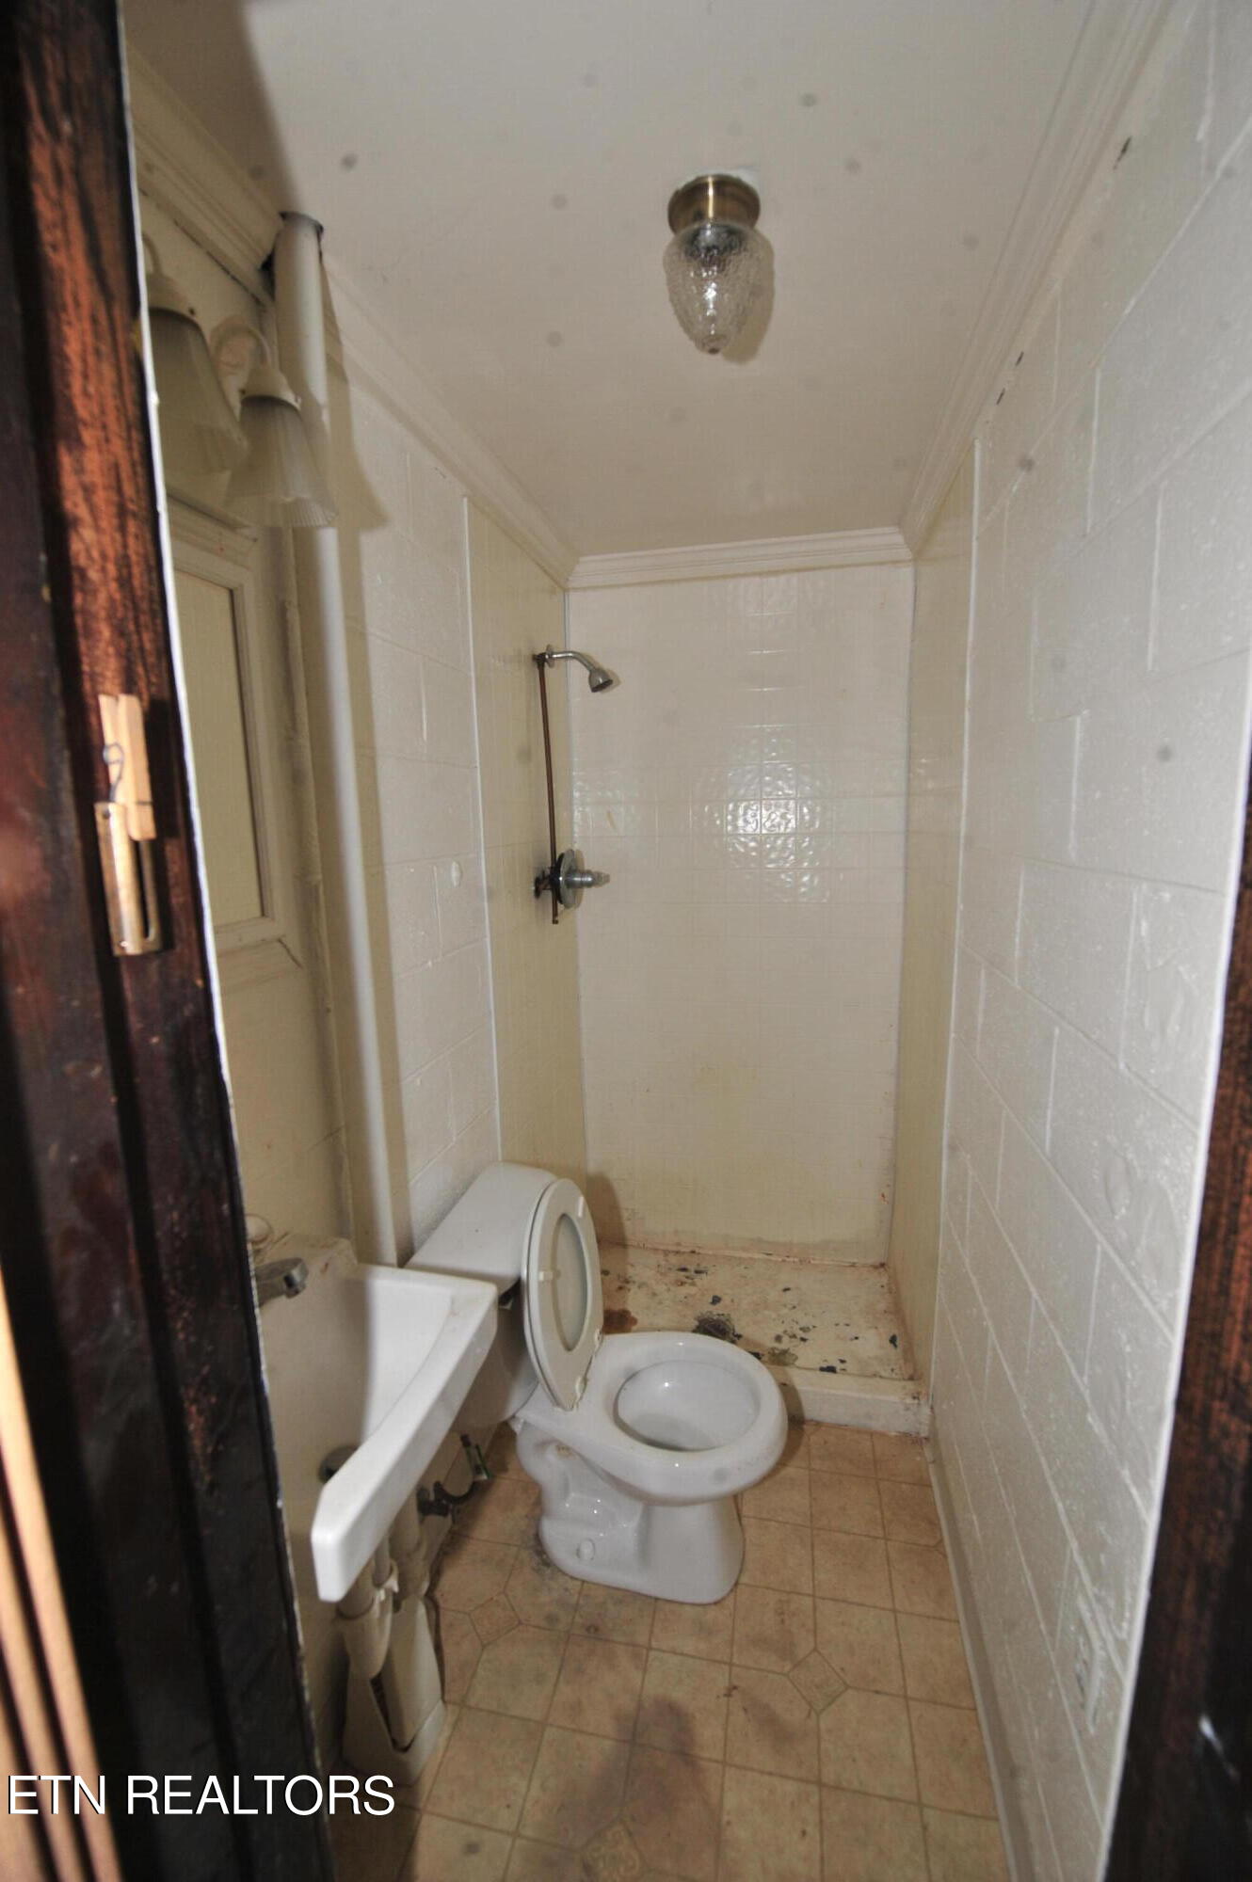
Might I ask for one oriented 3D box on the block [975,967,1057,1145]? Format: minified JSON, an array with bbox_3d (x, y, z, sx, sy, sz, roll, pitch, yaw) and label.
[{"bbox_3d":[0.699,0.174,1.195,0.131,0.199,0.400,1,9,13],"label":"block"}]

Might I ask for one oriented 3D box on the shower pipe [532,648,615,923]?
[{"bbox_3d":[-0.154,-0.446,2.165,0.245,0.800,0.150,1,10,13],"label":"shower pipe"}]

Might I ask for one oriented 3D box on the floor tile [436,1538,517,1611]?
[{"bbox_3d":[-0.316,1.312,1.511,0.151,0.008,0.151,1,9,12],"label":"floor tile"}]

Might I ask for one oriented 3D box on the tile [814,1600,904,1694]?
[{"bbox_3d":[0.433,1.318,1.366,0.152,0.010,0.148,1,10,12],"label":"tile"}]

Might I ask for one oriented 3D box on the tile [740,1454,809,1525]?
[{"bbox_3d":[0.347,1.267,1.675,0.152,0.010,0.148,1,10,12],"label":"tile"}]

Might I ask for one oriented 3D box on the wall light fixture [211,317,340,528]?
[{"bbox_3d":[-0.453,-0.655,0.915,0.165,0.215,0.137,1,10,13],"label":"wall light fixture"}]

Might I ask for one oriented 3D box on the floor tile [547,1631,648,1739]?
[{"bbox_3d":[-0.046,1.338,1.311,0.152,0.010,0.148,1,10,11],"label":"floor tile"}]

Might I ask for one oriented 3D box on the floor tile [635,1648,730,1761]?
[{"bbox_3d":[0.104,1.332,1.278,0.151,0.008,0.150,1,10,12],"label":"floor tile"}]

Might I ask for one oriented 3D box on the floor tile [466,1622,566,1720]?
[{"bbox_3d":[-0.193,1.328,1.340,0.151,0.008,0.150,1,10,12],"label":"floor tile"}]

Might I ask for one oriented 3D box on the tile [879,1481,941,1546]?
[{"bbox_3d":[0.630,1.266,1.612,0.137,0.008,0.150,1,10,12],"label":"tile"}]

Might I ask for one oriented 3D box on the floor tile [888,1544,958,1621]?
[{"bbox_3d":[0.598,1.290,1.471,0.134,0.008,0.150,1,10,12],"label":"floor tile"}]

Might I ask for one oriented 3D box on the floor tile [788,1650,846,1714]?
[{"bbox_3d":[0.341,1.323,1.303,0.076,0.008,0.076,-7,11,-33],"label":"floor tile"}]

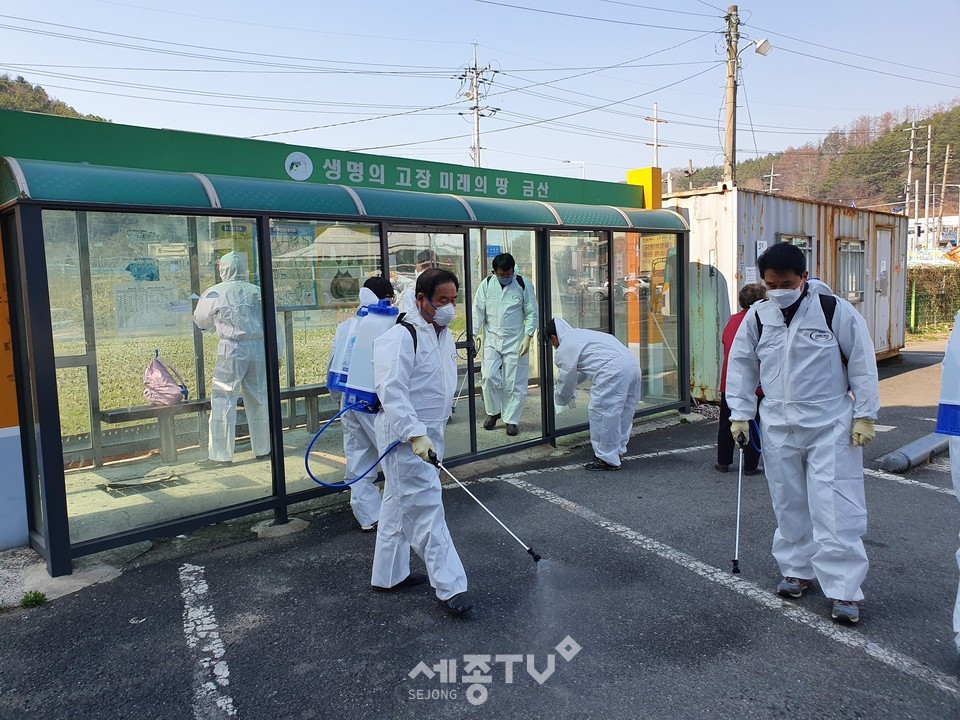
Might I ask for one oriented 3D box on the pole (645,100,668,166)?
[{"bbox_3d":[11.959,-10.255,48.433,2.000,13.799,0.500,-7,7,-44],"label":"pole"}]

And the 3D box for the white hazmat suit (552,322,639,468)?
[{"bbox_3d":[1.050,0.275,6.380,0.760,1.270,0.550,0,6,21],"label":"white hazmat suit"}]

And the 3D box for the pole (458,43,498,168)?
[{"bbox_3d":[-0.081,-8.833,36.352,2.000,14.046,1.200,-4,5,-17],"label":"pole"}]

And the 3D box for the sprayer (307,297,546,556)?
[{"bbox_3d":[-0.245,0.330,3.580,1.100,1.250,0.500,0,6,26],"label":"sprayer"}]

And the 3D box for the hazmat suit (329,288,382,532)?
[{"bbox_3d":[-0.745,0.325,4.880,0.600,1.570,0.520,3,7,43],"label":"hazmat suit"}]

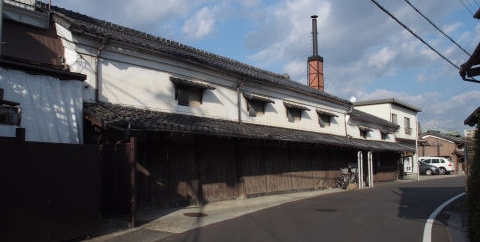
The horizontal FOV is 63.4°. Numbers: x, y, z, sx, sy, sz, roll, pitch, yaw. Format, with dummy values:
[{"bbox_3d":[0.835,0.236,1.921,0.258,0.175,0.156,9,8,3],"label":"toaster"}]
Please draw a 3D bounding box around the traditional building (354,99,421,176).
[{"bbox_3d":[12.707,2.153,37.545,7.400,6.600,7.839,-6,-8,38],"label":"traditional building"}]

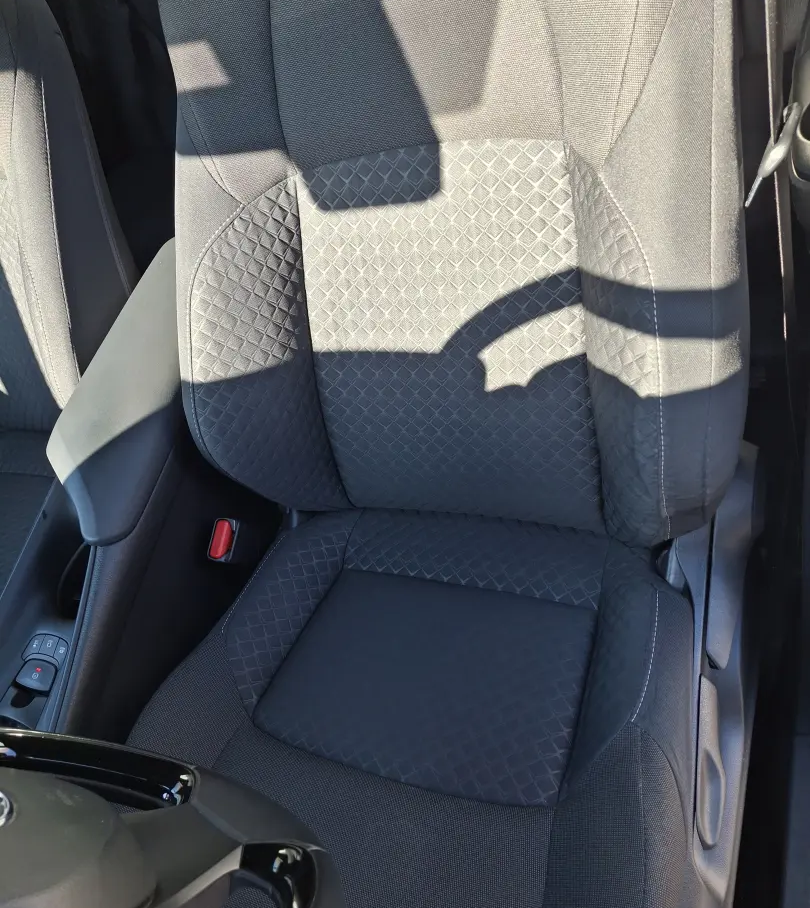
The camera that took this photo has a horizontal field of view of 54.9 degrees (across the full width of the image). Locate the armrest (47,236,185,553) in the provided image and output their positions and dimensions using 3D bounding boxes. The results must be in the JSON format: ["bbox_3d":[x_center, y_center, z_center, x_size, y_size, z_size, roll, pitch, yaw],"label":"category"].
[{"bbox_3d":[-0.288,-0.090,0.868,0.145,0.058,0.390,1,56,25],"label":"armrest"}]

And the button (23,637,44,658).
[{"bbox_3d":[-0.371,0.198,0.786,0.019,0.007,0.024,-1,58,24],"label":"button"}]

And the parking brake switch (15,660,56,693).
[{"bbox_3d":[-0.360,0.219,0.766,0.042,0.014,0.027,-1,58,24],"label":"parking brake switch"}]

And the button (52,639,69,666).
[{"bbox_3d":[-0.338,0.197,0.771,0.019,0.007,0.024,-1,58,24],"label":"button"}]

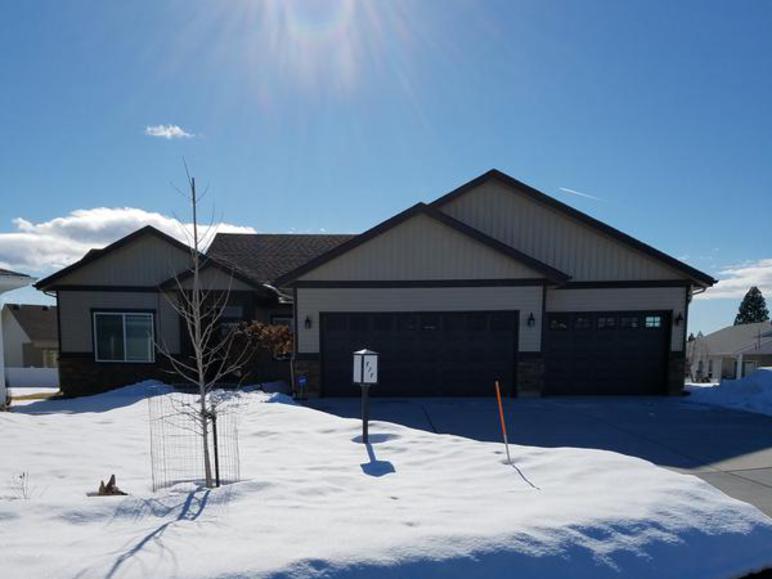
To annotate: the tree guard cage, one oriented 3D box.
[{"bbox_3d":[-1.710,1.340,5.200,0.800,0.920,0.800,0,-5,0],"label":"tree guard cage"}]

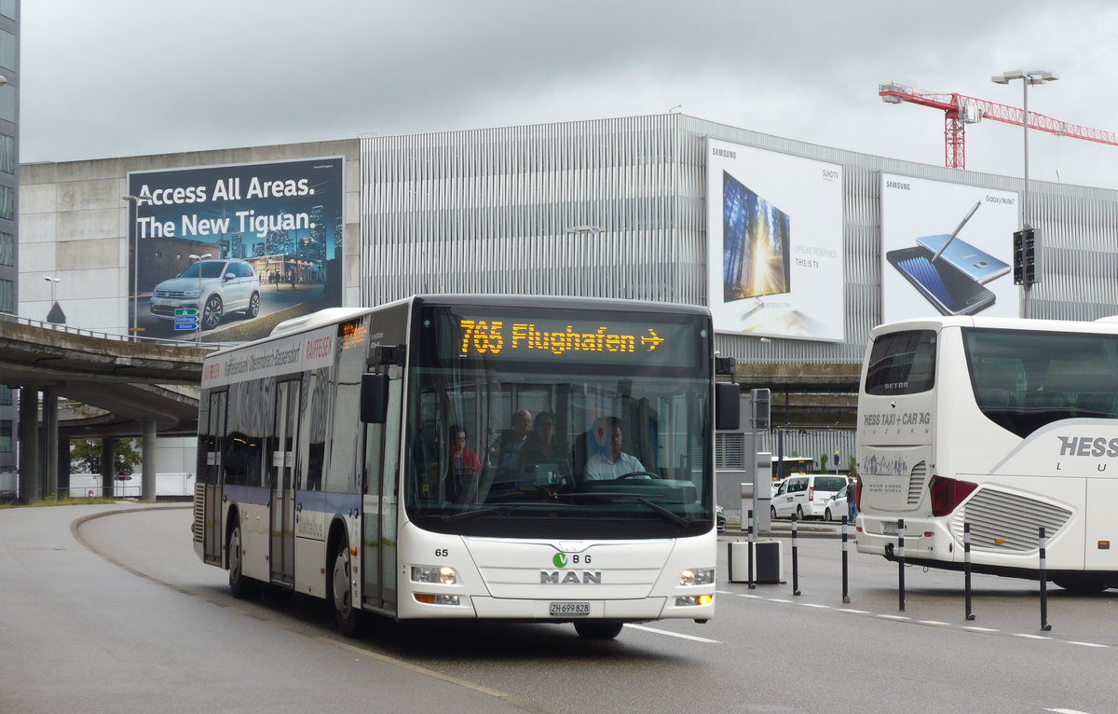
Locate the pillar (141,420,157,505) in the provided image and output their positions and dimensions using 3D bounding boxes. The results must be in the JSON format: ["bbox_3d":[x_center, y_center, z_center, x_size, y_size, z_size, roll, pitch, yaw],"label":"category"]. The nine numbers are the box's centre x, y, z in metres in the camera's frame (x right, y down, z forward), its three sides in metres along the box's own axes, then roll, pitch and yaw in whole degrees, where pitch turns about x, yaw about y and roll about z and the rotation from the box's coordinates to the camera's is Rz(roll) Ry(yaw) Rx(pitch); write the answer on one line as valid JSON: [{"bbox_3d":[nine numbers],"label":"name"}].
[{"bbox_3d":[-19.968,5.009,126.000,0.710,4.070,0.710,1,-3,-16],"label":"pillar"}]

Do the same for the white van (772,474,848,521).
[{"bbox_3d":[11.070,6.230,114.600,1.920,1.950,4.950,1,-3,-18],"label":"white van"}]

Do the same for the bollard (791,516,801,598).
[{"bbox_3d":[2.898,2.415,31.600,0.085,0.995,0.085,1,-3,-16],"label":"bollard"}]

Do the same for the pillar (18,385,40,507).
[{"bbox_3d":[-22.959,3.826,112.000,0.800,5.100,0.800,1,-3,-16],"label":"pillar"}]

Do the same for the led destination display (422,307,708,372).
[{"bbox_3d":[0.046,-0.127,19.590,2.150,0.430,0.150,2,-3,-16],"label":"led destination display"}]

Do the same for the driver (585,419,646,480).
[{"bbox_3d":[0.475,1.080,20.820,0.550,1.220,0.750,2,-3,-16],"label":"driver"}]

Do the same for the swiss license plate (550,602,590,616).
[{"bbox_3d":[0.085,1.884,19.330,0.305,0.088,0.020,2,-3,-16],"label":"swiss license plate"}]

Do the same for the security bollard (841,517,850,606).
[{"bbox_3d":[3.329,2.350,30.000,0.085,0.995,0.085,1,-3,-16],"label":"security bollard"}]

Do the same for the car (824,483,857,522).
[{"bbox_3d":[12.480,6.010,107.000,1.780,1.580,4.200,1,-3,-18],"label":"car"}]

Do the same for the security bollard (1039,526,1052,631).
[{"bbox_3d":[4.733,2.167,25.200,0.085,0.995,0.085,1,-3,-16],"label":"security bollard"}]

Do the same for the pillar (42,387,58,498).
[{"bbox_3d":[-23.364,4.044,119.000,0.670,5.100,0.670,1,-3,-16],"label":"pillar"}]

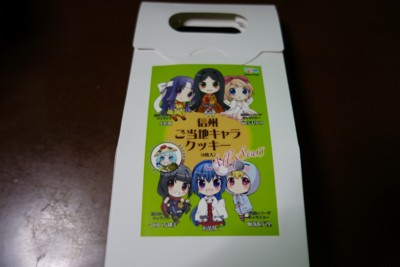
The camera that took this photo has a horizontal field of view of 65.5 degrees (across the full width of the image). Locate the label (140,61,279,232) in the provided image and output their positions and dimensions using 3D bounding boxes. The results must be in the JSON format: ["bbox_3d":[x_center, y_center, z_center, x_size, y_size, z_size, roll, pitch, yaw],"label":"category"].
[{"bbox_3d":[0.006,0.006,0.241,0.094,0.002,0.141,0,65,0],"label":"label"}]

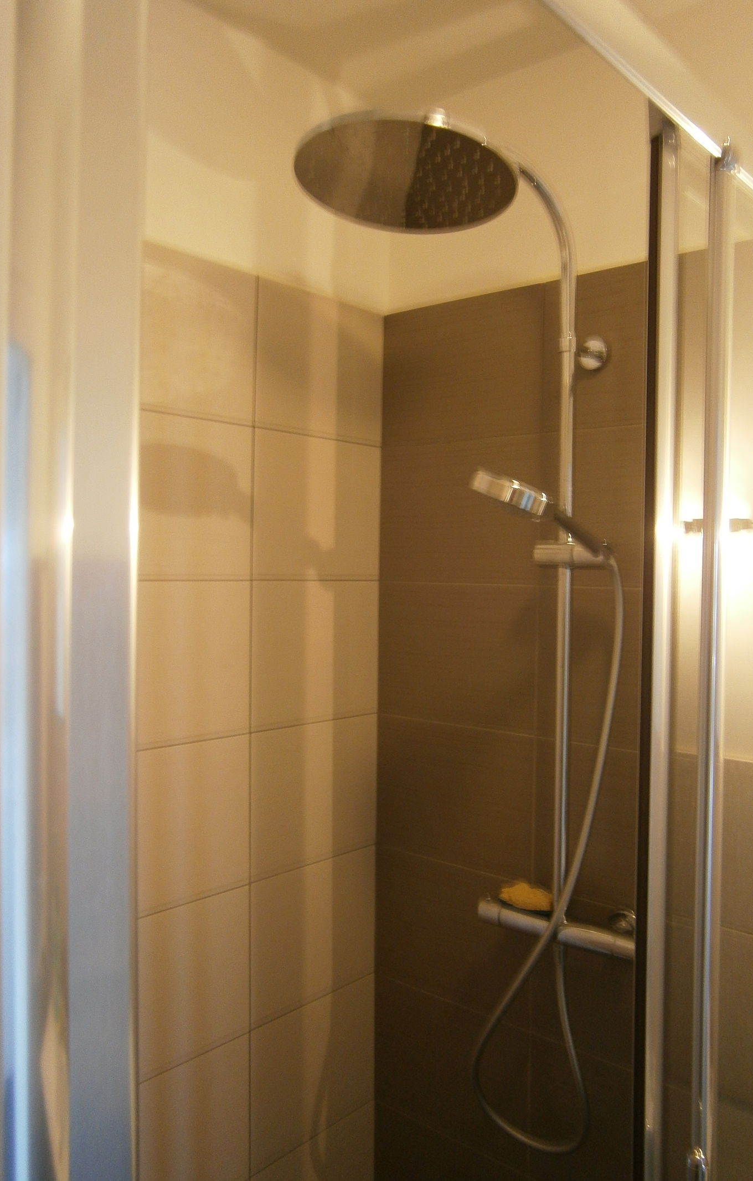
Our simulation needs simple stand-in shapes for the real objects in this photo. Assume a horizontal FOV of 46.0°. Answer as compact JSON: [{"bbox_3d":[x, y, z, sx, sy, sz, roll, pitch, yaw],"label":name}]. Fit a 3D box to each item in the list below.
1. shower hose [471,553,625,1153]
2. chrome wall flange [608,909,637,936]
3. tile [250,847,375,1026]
[{"bbox_3d":[0.255,0.398,1.361,0.236,0.910,0.070,2,2,40],"label":"shower hose"},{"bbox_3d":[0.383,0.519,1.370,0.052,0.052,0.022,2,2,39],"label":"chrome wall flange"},{"bbox_3d":[-0.109,0.608,1.587,0.009,0.248,0.300,3,3,43],"label":"tile"}]

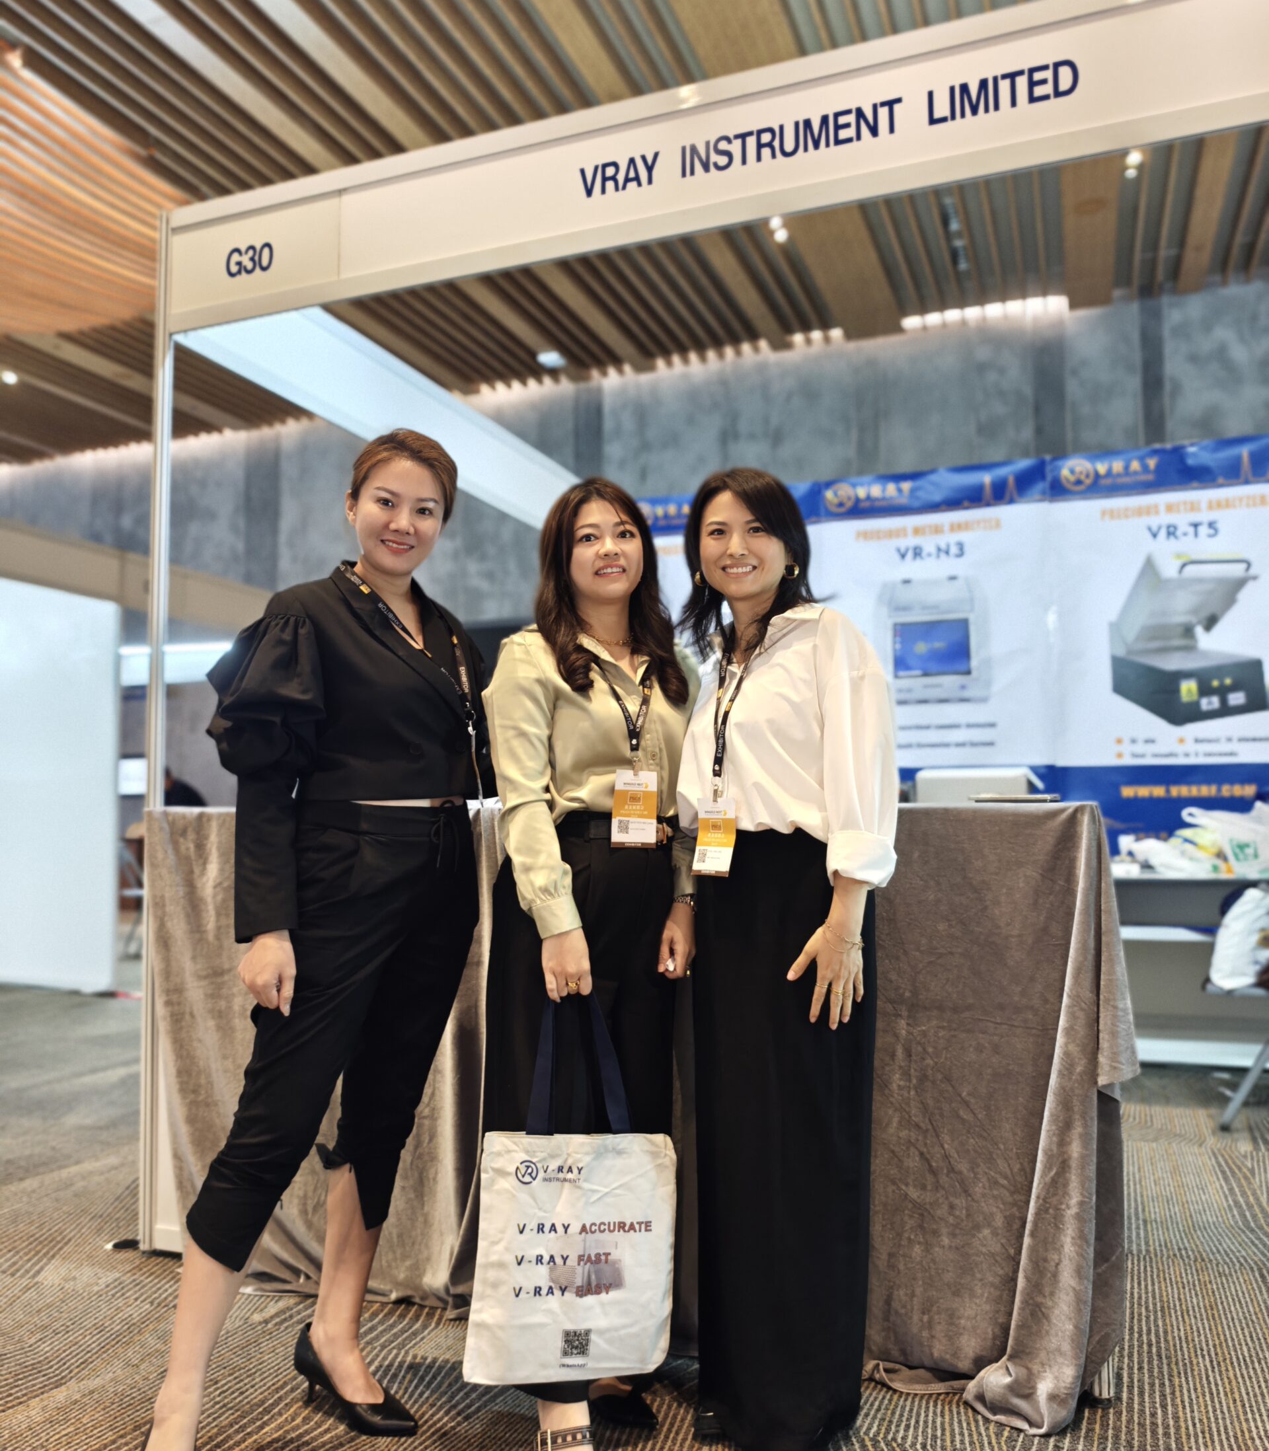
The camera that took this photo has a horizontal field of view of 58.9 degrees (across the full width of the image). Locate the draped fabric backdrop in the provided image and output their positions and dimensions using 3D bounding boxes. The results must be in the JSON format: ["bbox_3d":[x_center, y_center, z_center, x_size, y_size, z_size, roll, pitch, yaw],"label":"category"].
[{"bbox_3d":[-0.086,0.687,2.434,2.110,1.020,0.500,-2,-5,20],"label":"draped fabric backdrop"}]

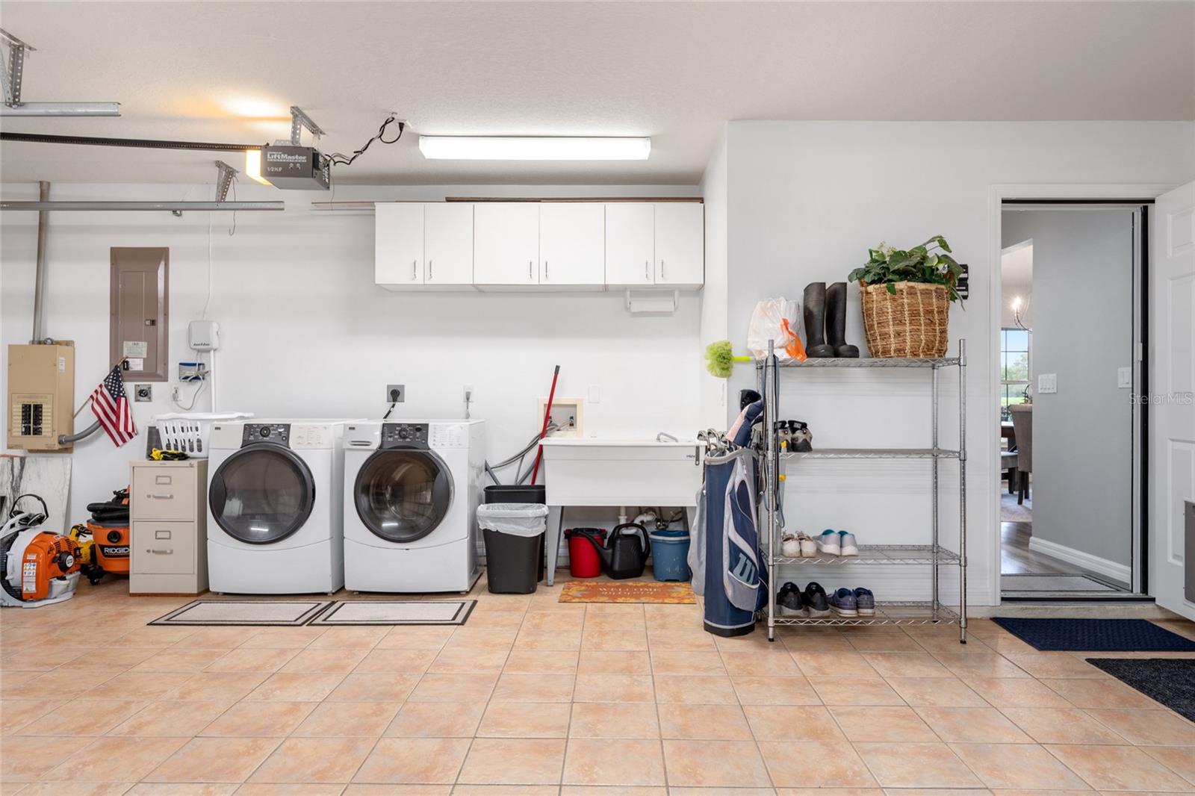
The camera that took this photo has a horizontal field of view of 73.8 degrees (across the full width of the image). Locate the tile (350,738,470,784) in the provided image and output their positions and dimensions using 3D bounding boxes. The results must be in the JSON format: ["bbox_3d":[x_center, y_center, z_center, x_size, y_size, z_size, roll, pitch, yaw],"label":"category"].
[{"bbox_3d":[-0.554,1.111,2.434,0.299,0.010,0.299,0,0,1],"label":"tile"}]

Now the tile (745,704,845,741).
[{"bbox_3d":[0.664,1.112,2.713,0.299,0.010,0.299,0,0,1],"label":"tile"}]

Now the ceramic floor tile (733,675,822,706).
[{"bbox_3d":[0.670,1.112,3.016,0.299,0.010,0.299,0,0,1],"label":"ceramic floor tile"}]

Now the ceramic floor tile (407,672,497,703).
[{"bbox_3d":[-0.540,1.112,3.047,0.300,0.010,0.300,0,0,1],"label":"ceramic floor tile"}]

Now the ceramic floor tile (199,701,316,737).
[{"bbox_3d":[-1.157,1.111,2.749,0.300,0.010,0.300,0,0,1],"label":"ceramic floor tile"}]

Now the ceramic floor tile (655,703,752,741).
[{"bbox_3d":[0.361,1.112,2.720,0.299,0.010,0.299,0,0,1],"label":"ceramic floor tile"}]

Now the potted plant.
[{"bbox_3d":[1.473,-0.474,3.814,0.522,0.587,0.410,0,0,0],"label":"potted plant"}]

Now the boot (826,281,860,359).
[{"bbox_3d":[1.152,-0.363,3.774,0.105,0.372,0.270,0,0,-8],"label":"boot"}]

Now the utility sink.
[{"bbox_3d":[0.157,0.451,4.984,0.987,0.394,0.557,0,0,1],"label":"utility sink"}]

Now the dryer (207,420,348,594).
[{"bbox_3d":[-1.812,0.623,4.725,0.695,0.963,0.750,0,0,1],"label":"dryer"}]

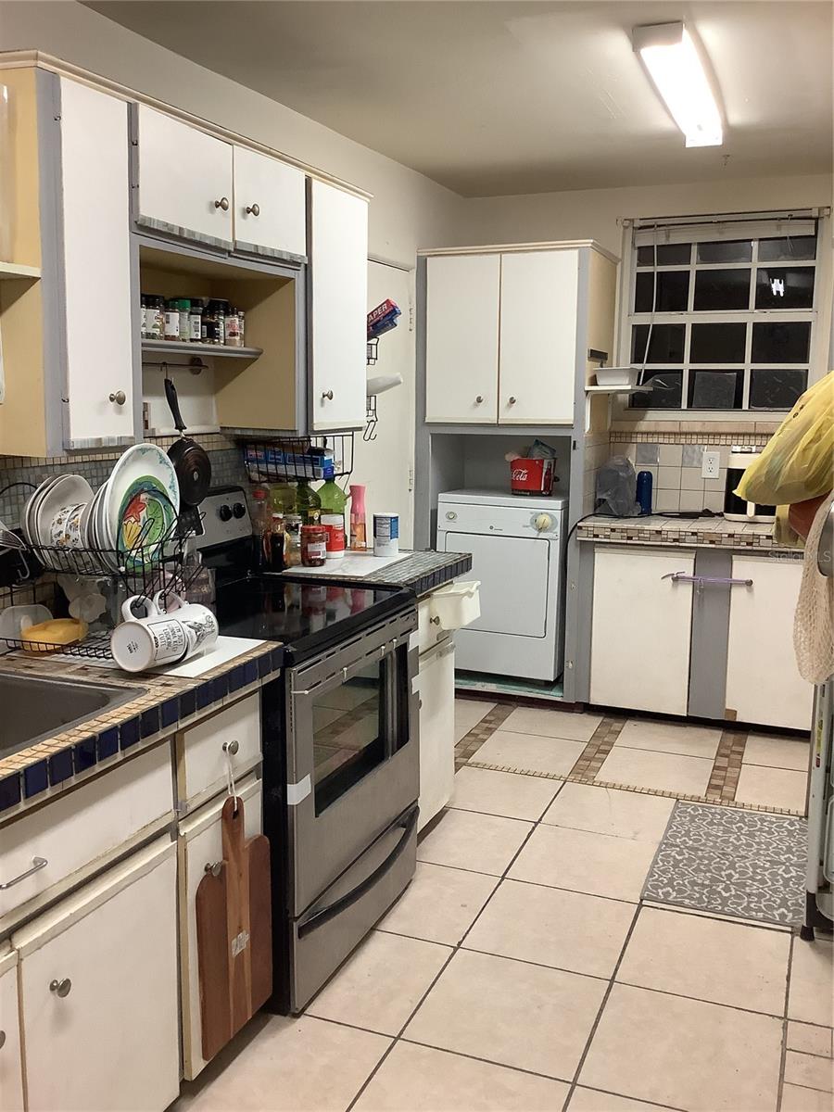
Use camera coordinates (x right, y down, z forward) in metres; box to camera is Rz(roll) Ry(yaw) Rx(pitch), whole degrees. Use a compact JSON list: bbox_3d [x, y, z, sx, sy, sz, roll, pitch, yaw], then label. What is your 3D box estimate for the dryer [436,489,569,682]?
[{"bbox_3d":[0.466,0.126,4.943,0.596,0.886,0.501,4,10,21],"label":"dryer"}]

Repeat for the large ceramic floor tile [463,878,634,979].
[{"bbox_3d":[0.374,1.019,2.741,0.400,0.010,0.400,4,10,22],"label":"large ceramic floor tile"}]

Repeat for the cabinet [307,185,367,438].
[{"bbox_3d":[-0.385,-0.771,3.160,0.329,0.721,0.383,4,10,22],"label":"cabinet"}]

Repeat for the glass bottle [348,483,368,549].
[{"bbox_3d":[-0.211,-0.136,3.572,0.061,0.230,0.061,4,10,21],"label":"glass bottle"}]

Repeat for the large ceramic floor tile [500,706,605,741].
[{"bbox_3d":[0.609,0.756,4.471,0.402,0.010,0.372,4,10,21],"label":"large ceramic floor tile"}]

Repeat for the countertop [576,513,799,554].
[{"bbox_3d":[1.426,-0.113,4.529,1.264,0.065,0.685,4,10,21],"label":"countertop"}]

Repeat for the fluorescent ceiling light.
[{"bbox_3d":[0.876,-1.501,3.248,0.132,0.055,1.199,4,10,21],"label":"fluorescent ceiling light"}]

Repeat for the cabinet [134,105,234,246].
[{"bbox_3d":[-0.681,-0.886,2.389,0.329,0.250,0.380,4,10,22],"label":"cabinet"}]

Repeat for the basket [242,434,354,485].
[{"bbox_3d":[-0.388,-0.328,3.312,0.244,0.145,0.311,4,10,21],"label":"basket"}]

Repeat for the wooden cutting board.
[{"bbox_3d":[-0.387,0.763,2.127,0.019,0.530,0.287,4,10,22],"label":"wooden cutting board"}]

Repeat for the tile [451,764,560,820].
[{"bbox_3d":[0.300,0.871,3.635,0.400,0.010,0.400,4,10,22],"label":"tile"}]

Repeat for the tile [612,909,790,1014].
[{"bbox_3d":[0.772,1.074,2.661,0.412,0.012,0.414,4,10,21],"label":"tile"}]

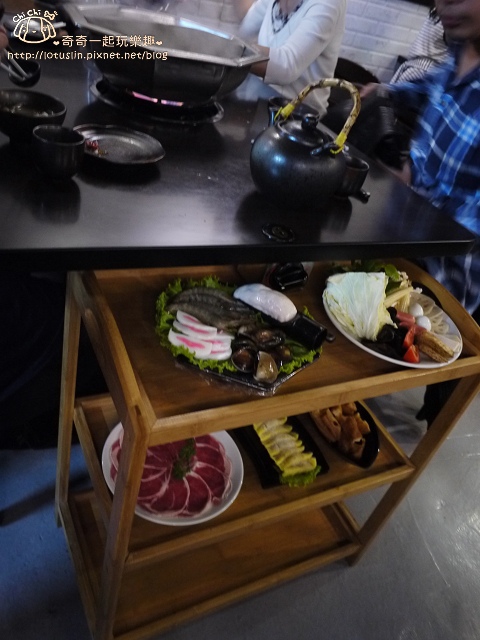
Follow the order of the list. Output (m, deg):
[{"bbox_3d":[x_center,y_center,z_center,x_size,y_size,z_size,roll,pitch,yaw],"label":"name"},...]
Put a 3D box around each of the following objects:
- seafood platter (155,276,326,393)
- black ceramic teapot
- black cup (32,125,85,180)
[{"bbox_3d":[0.001,0.010,0.781,0.243,0.058,0.253,-6,41,-29],"label":"seafood platter"},{"bbox_3d":[0.114,-0.328,0.960,0.198,0.232,0.179,39,40,28],"label":"black ceramic teapot"},{"bbox_3d":[-0.280,-0.255,0.803,0.076,0.066,0.076,-6,41,-28],"label":"black cup"}]

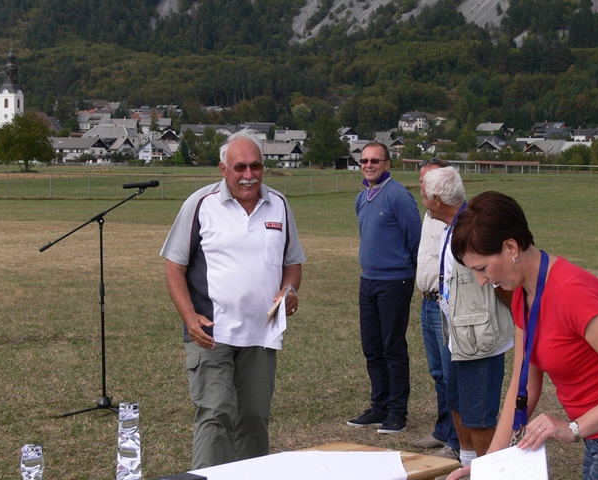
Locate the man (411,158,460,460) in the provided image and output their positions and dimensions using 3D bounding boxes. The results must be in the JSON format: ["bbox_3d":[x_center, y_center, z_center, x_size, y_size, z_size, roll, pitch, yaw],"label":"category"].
[{"bbox_3d":[0.846,0.358,7.955,0.400,1.710,0.520,-3,4,-37],"label":"man"}]

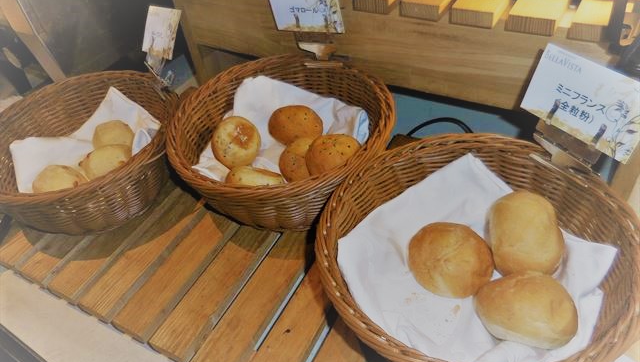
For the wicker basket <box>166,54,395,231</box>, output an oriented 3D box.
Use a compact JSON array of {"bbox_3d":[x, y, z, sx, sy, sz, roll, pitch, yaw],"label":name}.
[{"bbox_3d":[-0.045,-0.053,0.566,0.267,0.083,0.267,-4,45,4],"label":"wicker basket"}]

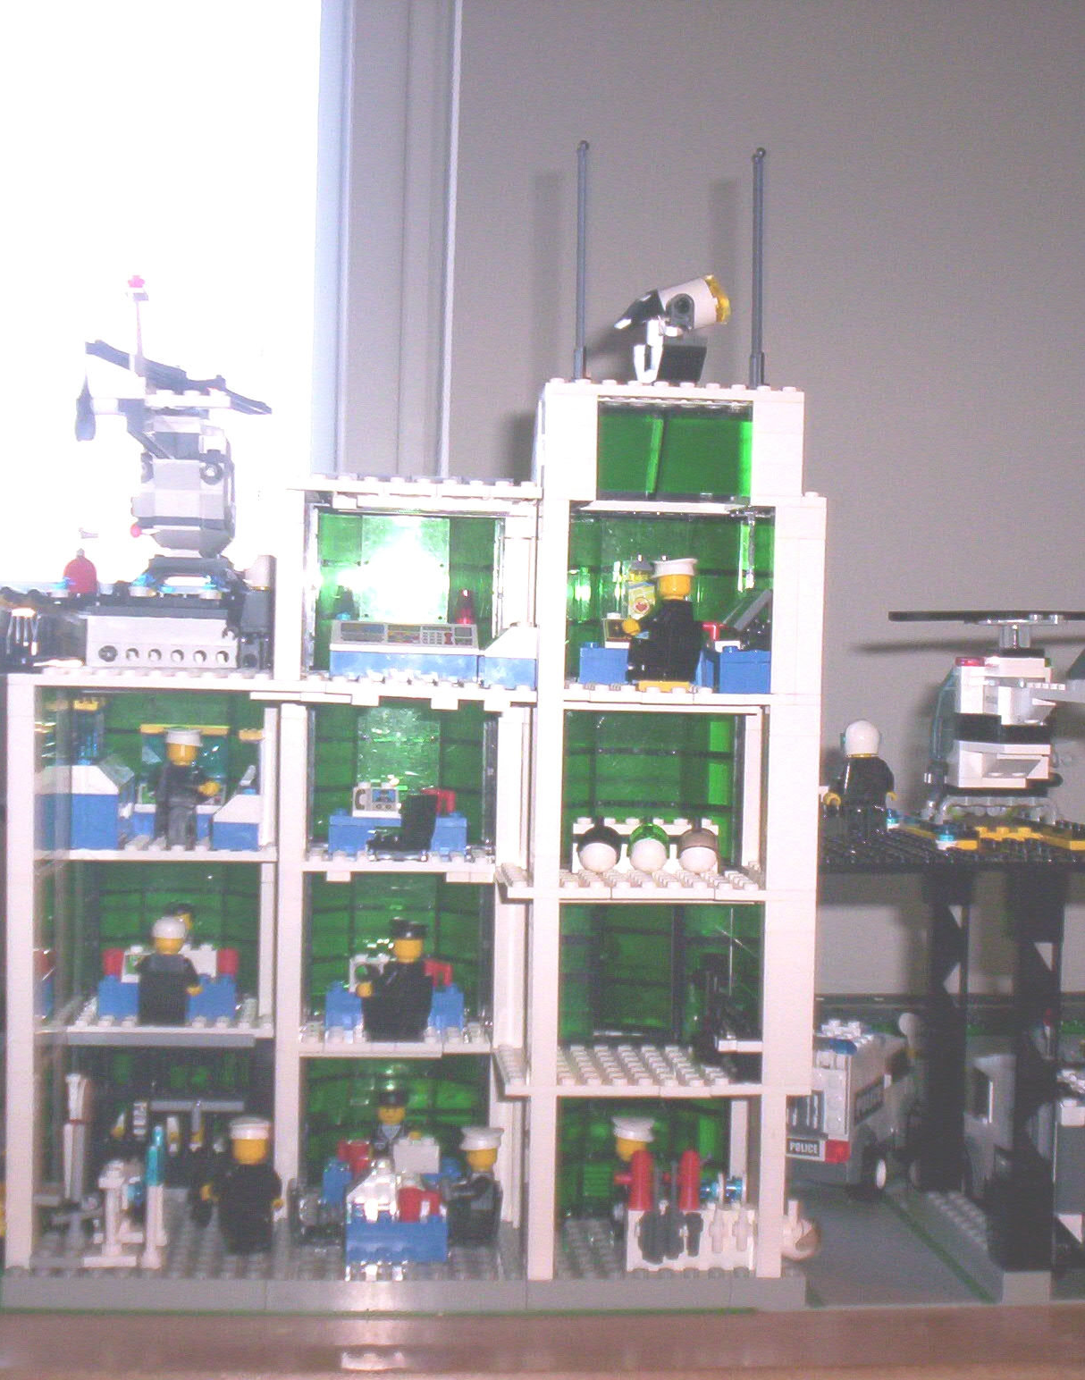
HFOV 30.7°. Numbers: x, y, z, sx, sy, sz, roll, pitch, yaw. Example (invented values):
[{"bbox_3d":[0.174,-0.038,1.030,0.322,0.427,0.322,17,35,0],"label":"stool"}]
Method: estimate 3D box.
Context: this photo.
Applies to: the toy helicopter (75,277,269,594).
[{"bbox_3d":[-0.135,-0.092,0.720,0.070,0.114,0.060,1,2,-10],"label":"toy helicopter"}]

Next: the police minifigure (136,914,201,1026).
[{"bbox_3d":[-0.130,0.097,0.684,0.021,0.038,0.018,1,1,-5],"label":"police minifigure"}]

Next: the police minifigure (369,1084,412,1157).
[{"bbox_3d":[-0.052,0.157,0.690,0.022,0.041,0.016,1,1,-5],"label":"police minifigure"}]

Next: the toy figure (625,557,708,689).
[{"bbox_3d":[0.039,-0.022,0.634,0.023,0.040,0.021,2,2,28],"label":"toy figure"}]

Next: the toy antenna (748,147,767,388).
[{"bbox_3d":[0.067,-0.132,0.620,0.006,0.076,0.006,1,1,-5],"label":"toy antenna"}]

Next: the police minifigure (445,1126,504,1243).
[{"bbox_3d":[-0.022,0.161,0.642,0.018,0.039,0.020,1,1,3],"label":"police minifigure"}]

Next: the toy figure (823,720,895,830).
[{"bbox_3d":[0.113,0.031,0.699,0.024,0.042,0.016,1,2,-8],"label":"toy figure"}]

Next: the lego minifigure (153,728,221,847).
[{"bbox_3d":[-0.123,0.034,0.684,0.017,0.042,0.021,0,2,-38],"label":"lego minifigure"}]

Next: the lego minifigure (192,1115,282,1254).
[{"bbox_3d":[-0.097,0.158,0.637,0.026,0.043,0.017,1,2,-14],"label":"lego minifigure"}]

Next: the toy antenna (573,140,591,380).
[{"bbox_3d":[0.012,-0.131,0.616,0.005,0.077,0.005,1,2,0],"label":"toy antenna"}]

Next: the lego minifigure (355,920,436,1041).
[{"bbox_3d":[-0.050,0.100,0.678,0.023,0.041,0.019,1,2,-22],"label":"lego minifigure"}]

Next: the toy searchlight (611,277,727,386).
[{"bbox_3d":[0.041,-0.114,0.627,0.037,0.035,0.019,1,1,-5],"label":"toy searchlight"}]

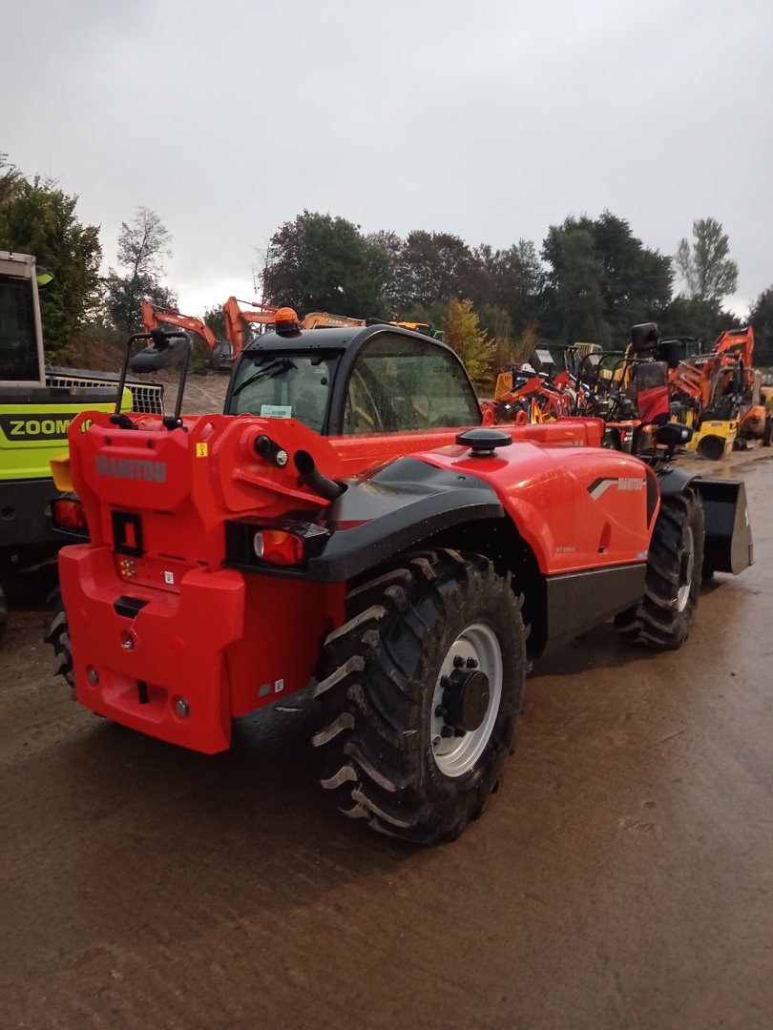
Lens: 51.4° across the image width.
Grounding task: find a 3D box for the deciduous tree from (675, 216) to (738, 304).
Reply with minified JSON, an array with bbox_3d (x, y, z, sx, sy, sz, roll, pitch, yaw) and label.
[{"bbox_3d":[21.703,-13.581,56.060,4.800,13.682,4.800,4,9,20],"label":"deciduous tree"}]

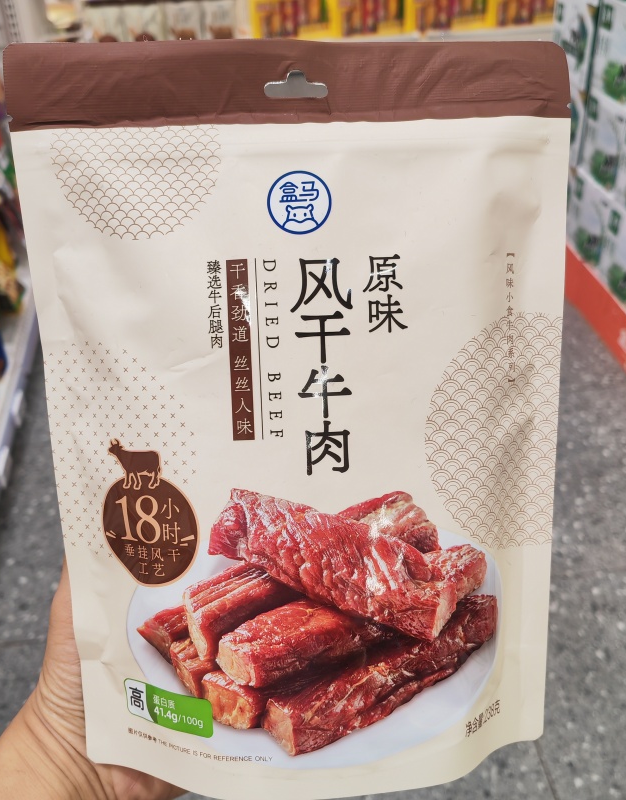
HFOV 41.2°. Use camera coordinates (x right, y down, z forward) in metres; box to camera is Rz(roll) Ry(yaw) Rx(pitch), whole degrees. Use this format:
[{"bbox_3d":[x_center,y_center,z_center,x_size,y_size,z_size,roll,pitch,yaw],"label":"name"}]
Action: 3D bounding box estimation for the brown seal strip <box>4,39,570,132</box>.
[{"bbox_3d":[-0.009,-0.116,0.306,0.206,0.031,0.007,-1,12,-2],"label":"brown seal strip"}]

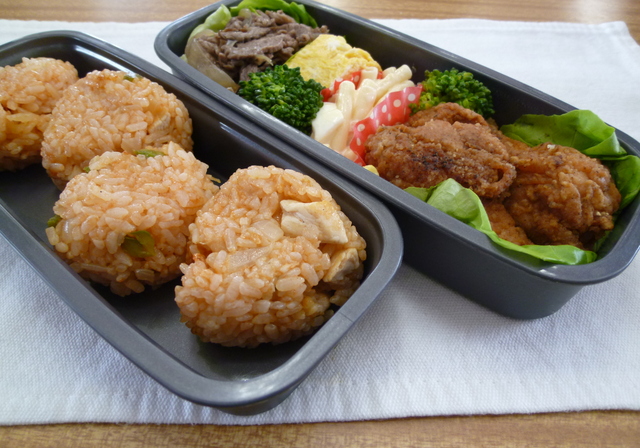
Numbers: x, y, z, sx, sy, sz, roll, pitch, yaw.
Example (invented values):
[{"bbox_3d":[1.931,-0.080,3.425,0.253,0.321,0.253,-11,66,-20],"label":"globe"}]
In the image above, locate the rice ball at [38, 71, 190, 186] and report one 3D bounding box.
[{"bbox_3d":[-0.082,-0.038,0.182,0.053,0.047,0.059,32,57,23],"label":"rice ball"}]

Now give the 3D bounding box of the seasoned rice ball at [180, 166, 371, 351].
[{"bbox_3d":[-0.015,0.009,0.143,0.057,0.051,0.064,32,57,23],"label":"seasoned rice ball"}]

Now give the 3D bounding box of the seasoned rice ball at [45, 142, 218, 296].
[{"bbox_3d":[-0.062,-0.002,0.152,0.050,0.049,0.057,32,57,23],"label":"seasoned rice ball"}]

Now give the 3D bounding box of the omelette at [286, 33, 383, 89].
[{"bbox_3d":[0.005,-0.071,0.222,0.040,0.028,0.044,34,57,24],"label":"omelette"}]

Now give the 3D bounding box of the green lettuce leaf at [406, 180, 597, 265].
[{"bbox_3d":[0.058,0.003,0.155,0.063,0.023,0.025,34,57,24],"label":"green lettuce leaf"}]

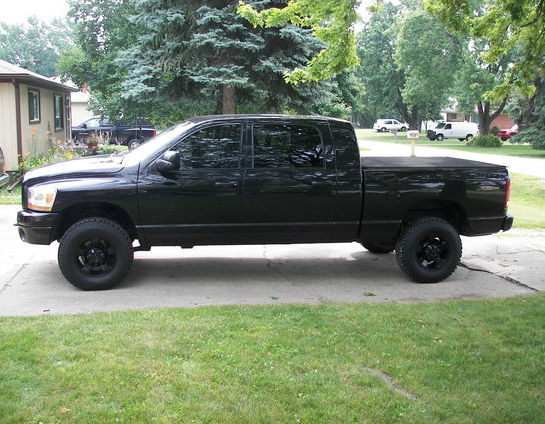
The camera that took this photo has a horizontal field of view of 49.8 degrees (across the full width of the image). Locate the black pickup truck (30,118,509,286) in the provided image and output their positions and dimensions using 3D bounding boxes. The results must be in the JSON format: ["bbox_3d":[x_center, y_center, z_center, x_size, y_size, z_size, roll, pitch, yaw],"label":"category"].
[{"bbox_3d":[-0.038,-0.260,8.026,6.280,2.070,2.060,0,9,-9],"label":"black pickup truck"}]

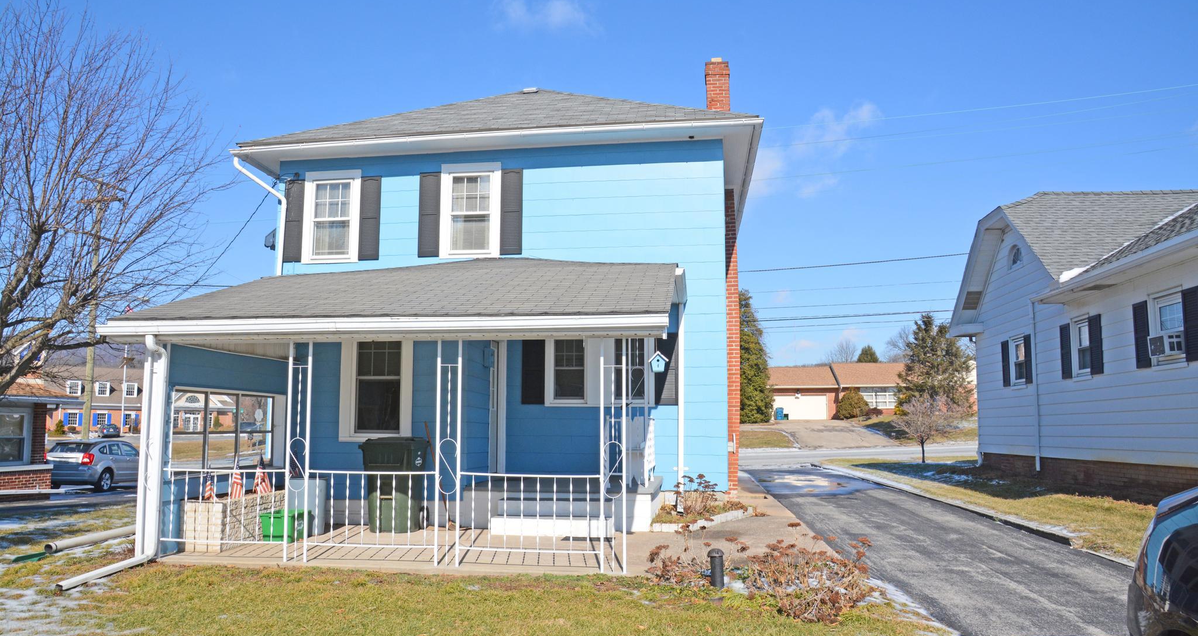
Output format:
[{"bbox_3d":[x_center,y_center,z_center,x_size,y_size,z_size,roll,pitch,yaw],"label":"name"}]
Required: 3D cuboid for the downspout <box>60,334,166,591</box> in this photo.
[{"bbox_3d":[-4.308,1.199,7.205,0.170,2.220,1.140,-1,-8,9],"label":"downspout"}]

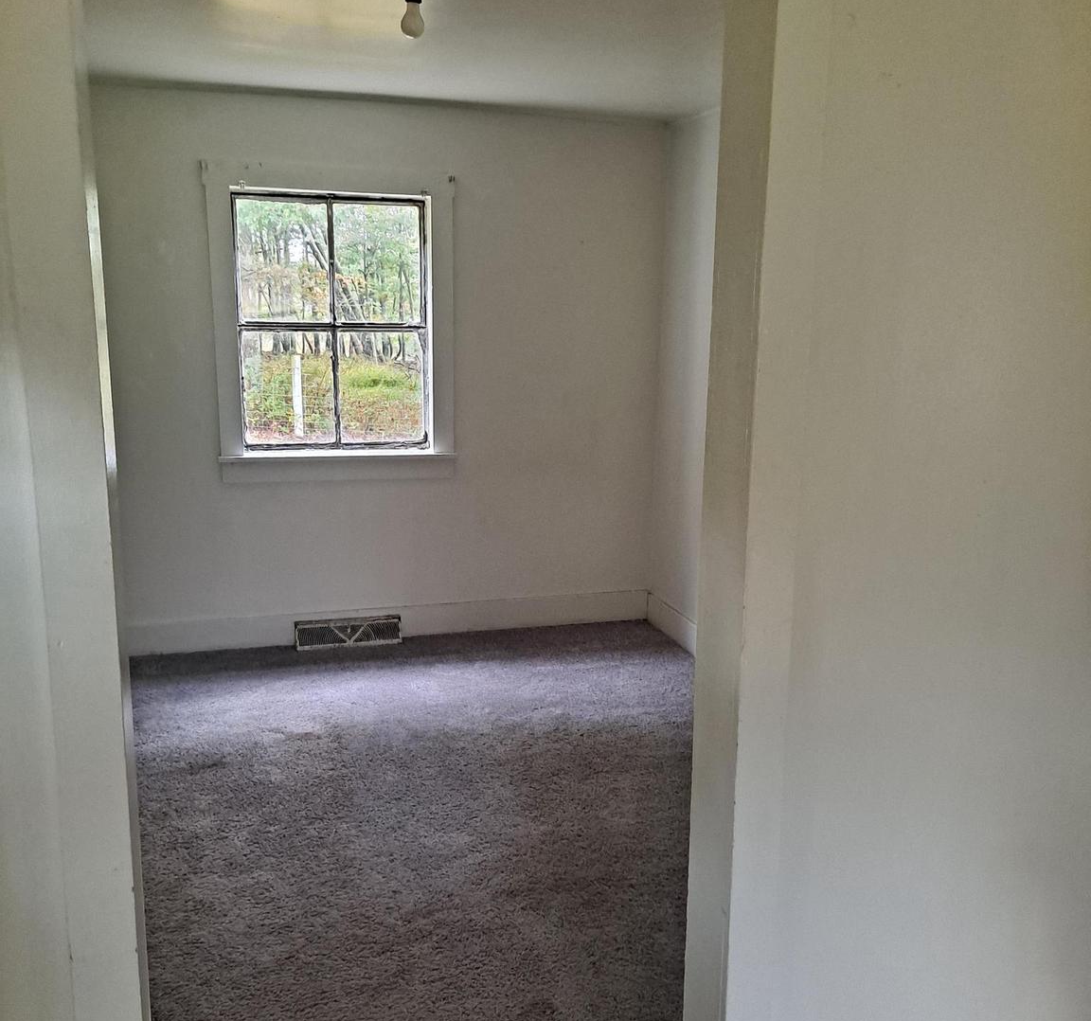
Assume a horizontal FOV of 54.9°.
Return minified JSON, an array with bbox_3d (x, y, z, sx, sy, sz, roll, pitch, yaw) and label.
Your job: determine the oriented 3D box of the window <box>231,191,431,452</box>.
[{"bbox_3d":[-0.876,-0.777,4.433,0.785,1.040,0.080,-2,11,-15],"label":"window"}]

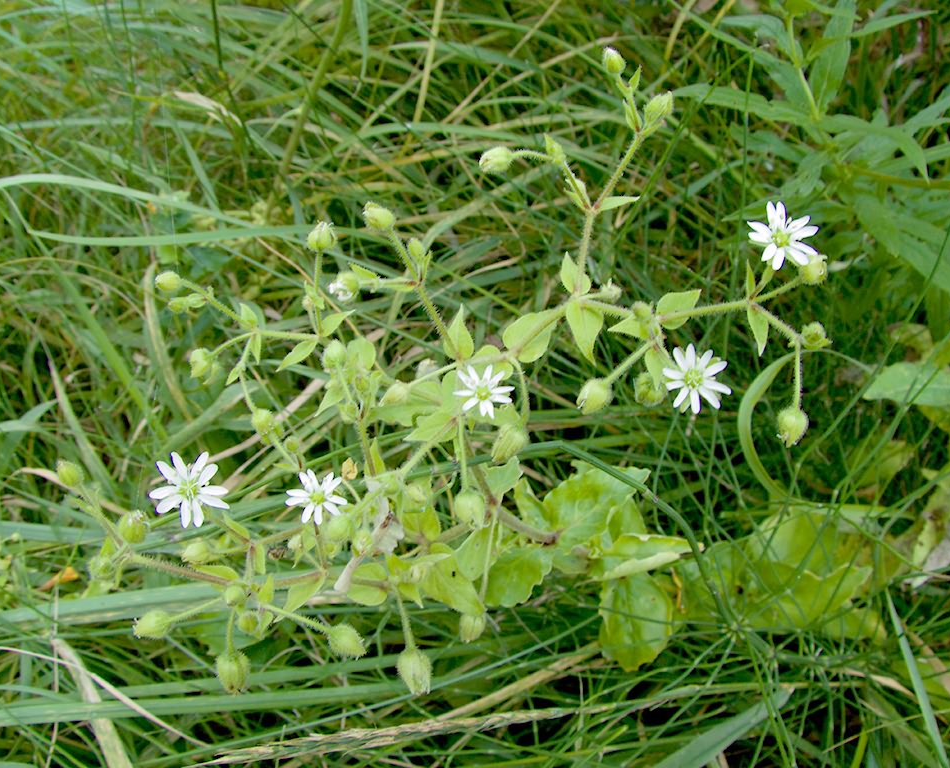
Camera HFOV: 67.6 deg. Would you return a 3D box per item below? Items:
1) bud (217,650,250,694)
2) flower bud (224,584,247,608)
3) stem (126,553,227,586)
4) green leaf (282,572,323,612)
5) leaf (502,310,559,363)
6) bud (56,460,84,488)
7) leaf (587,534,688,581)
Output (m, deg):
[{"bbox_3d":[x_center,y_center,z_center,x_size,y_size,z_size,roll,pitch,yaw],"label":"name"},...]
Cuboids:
[{"bbox_3d":[-0.072,0.085,0.210,0.010,0.013,0.010,-3,12,1],"label":"bud"},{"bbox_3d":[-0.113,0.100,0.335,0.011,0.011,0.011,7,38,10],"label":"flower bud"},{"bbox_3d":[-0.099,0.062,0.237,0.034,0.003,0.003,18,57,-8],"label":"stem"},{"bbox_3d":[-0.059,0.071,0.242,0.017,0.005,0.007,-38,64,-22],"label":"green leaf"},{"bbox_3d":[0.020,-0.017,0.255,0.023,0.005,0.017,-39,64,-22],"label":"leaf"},{"bbox_3d":[-0.126,0.028,0.220,0.008,0.009,0.008,-32,12,0],"label":"bud"},{"bbox_3d":[0.058,0.061,0.250,0.037,0.008,0.017,-10,54,-8],"label":"leaf"}]

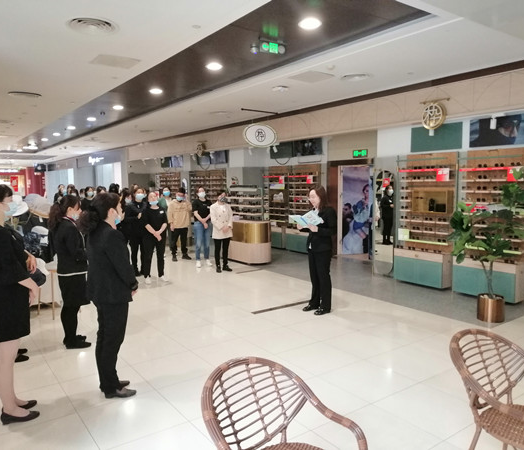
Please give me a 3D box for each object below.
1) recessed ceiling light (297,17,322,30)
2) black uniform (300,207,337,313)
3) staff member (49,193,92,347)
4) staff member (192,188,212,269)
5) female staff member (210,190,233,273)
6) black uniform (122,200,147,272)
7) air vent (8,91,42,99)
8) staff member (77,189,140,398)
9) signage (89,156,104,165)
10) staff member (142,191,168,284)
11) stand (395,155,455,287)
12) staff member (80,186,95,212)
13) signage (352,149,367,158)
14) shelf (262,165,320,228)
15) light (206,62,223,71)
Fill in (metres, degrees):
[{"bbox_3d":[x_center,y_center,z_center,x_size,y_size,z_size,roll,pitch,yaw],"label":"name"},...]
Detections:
[{"bbox_3d":[0.490,-2.056,4.552,0.200,0.060,0.200,-5,7,-35],"label":"recessed ceiling light"},{"bbox_3d":[0.704,0.420,5.698,0.420,1.330,0.450,-5,7,-35],"label":"black uniform"},{"bbox_3d":[-1.962,0.466,4.627,0.400,1.540,0.430,-5,7,-35],"label":"staff member"},{"bbox_3d":[-1.205,0.036,9.091,0.440,1.592,0.300,-2,6,-14],"label":"staff member"},{"bbox_3d":[-0.763,0.107,8.666,0.450,1.519,0.290,-2,6,-16],"label":"female staff member"},{"bbox_3d":[-2.297,0.223,8.264,0.450,1.310,0.290,-3,6,-23],"label":"black uniform"},{"bbox_3d":[-3.914,-2.160,7.459,0.500,0.060,0.500,-5,7,-35],"label":"air vent"},{"bbox_3d":[-1.181,0.546,3.504,0.400,1.570,0.440,-5,7,-35],"label":"staff member"},{"bbox_3d":[-7.671,-2.981,20.878,0.080,0.370,2.300,-5,7,-35],"label":"signage"},{"bbox_3d":[-1.870,0.185,7.848,0.450,1.551,0.290,-3,6,-21],"label":"staff member"},{"bbox_3d":[2.508,-0.081,6.926,0.340,2.030,0.860,-5,7,-35],"label":"stand"},{"bbox_3d":[-3.542,0.014,9.349,0.440,1.600,0.300,-5,7,-35],"label":"staff member"},{"bbox_3d":[1.925,-1.407,8.876,0.050,0.160,0.370,-5,7,-35],"label":"signage"},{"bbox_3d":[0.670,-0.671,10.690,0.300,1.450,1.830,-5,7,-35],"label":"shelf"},{"bbox_3d":[-0.652,-2.196,6.186,0.200,0.060,0.200,-5,7,-35],"label":"light"}]

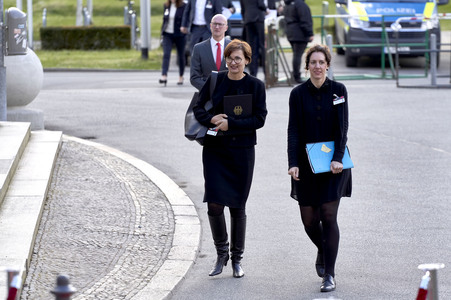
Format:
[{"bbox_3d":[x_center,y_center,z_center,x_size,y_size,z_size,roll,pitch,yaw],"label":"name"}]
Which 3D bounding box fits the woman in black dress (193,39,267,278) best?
[{"bbox_3d":[0.030,0.054,17.920,0.530,1.690,0.450,1,5,7],"label":"woman in black dress"}]

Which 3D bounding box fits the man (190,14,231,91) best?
[{"bbox_3d":[-0.068,-0.357,22.850,0.550,1.760,0.360,0,5,-2],"label":"man"}]

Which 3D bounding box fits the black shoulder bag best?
[{"bbox_3d":[-0.180,-0.305,17.950,0.180,0.530,0.360,-2,5,-21],"label":"black shoulder bag"}]

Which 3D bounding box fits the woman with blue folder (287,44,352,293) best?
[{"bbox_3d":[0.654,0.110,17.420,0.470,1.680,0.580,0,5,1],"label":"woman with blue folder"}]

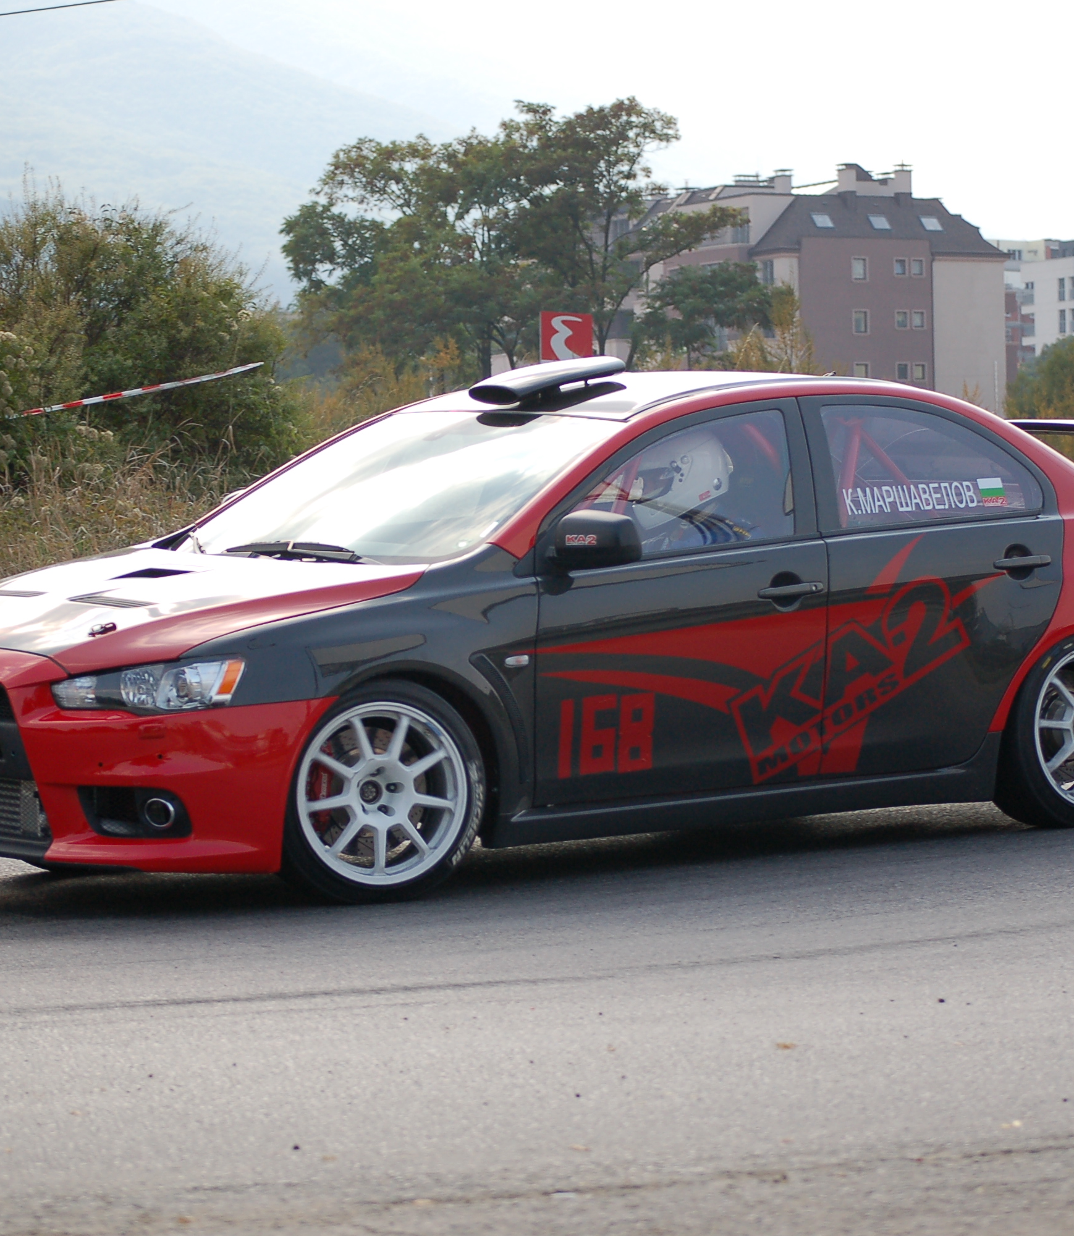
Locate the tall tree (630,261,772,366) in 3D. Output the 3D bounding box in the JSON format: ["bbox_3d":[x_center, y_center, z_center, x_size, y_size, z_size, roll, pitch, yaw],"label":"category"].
[{"bbox_3d":[5.711,-8.090,160.127,4.905,8.445,4.905,-1,2,0],"label":"tall tree"}]

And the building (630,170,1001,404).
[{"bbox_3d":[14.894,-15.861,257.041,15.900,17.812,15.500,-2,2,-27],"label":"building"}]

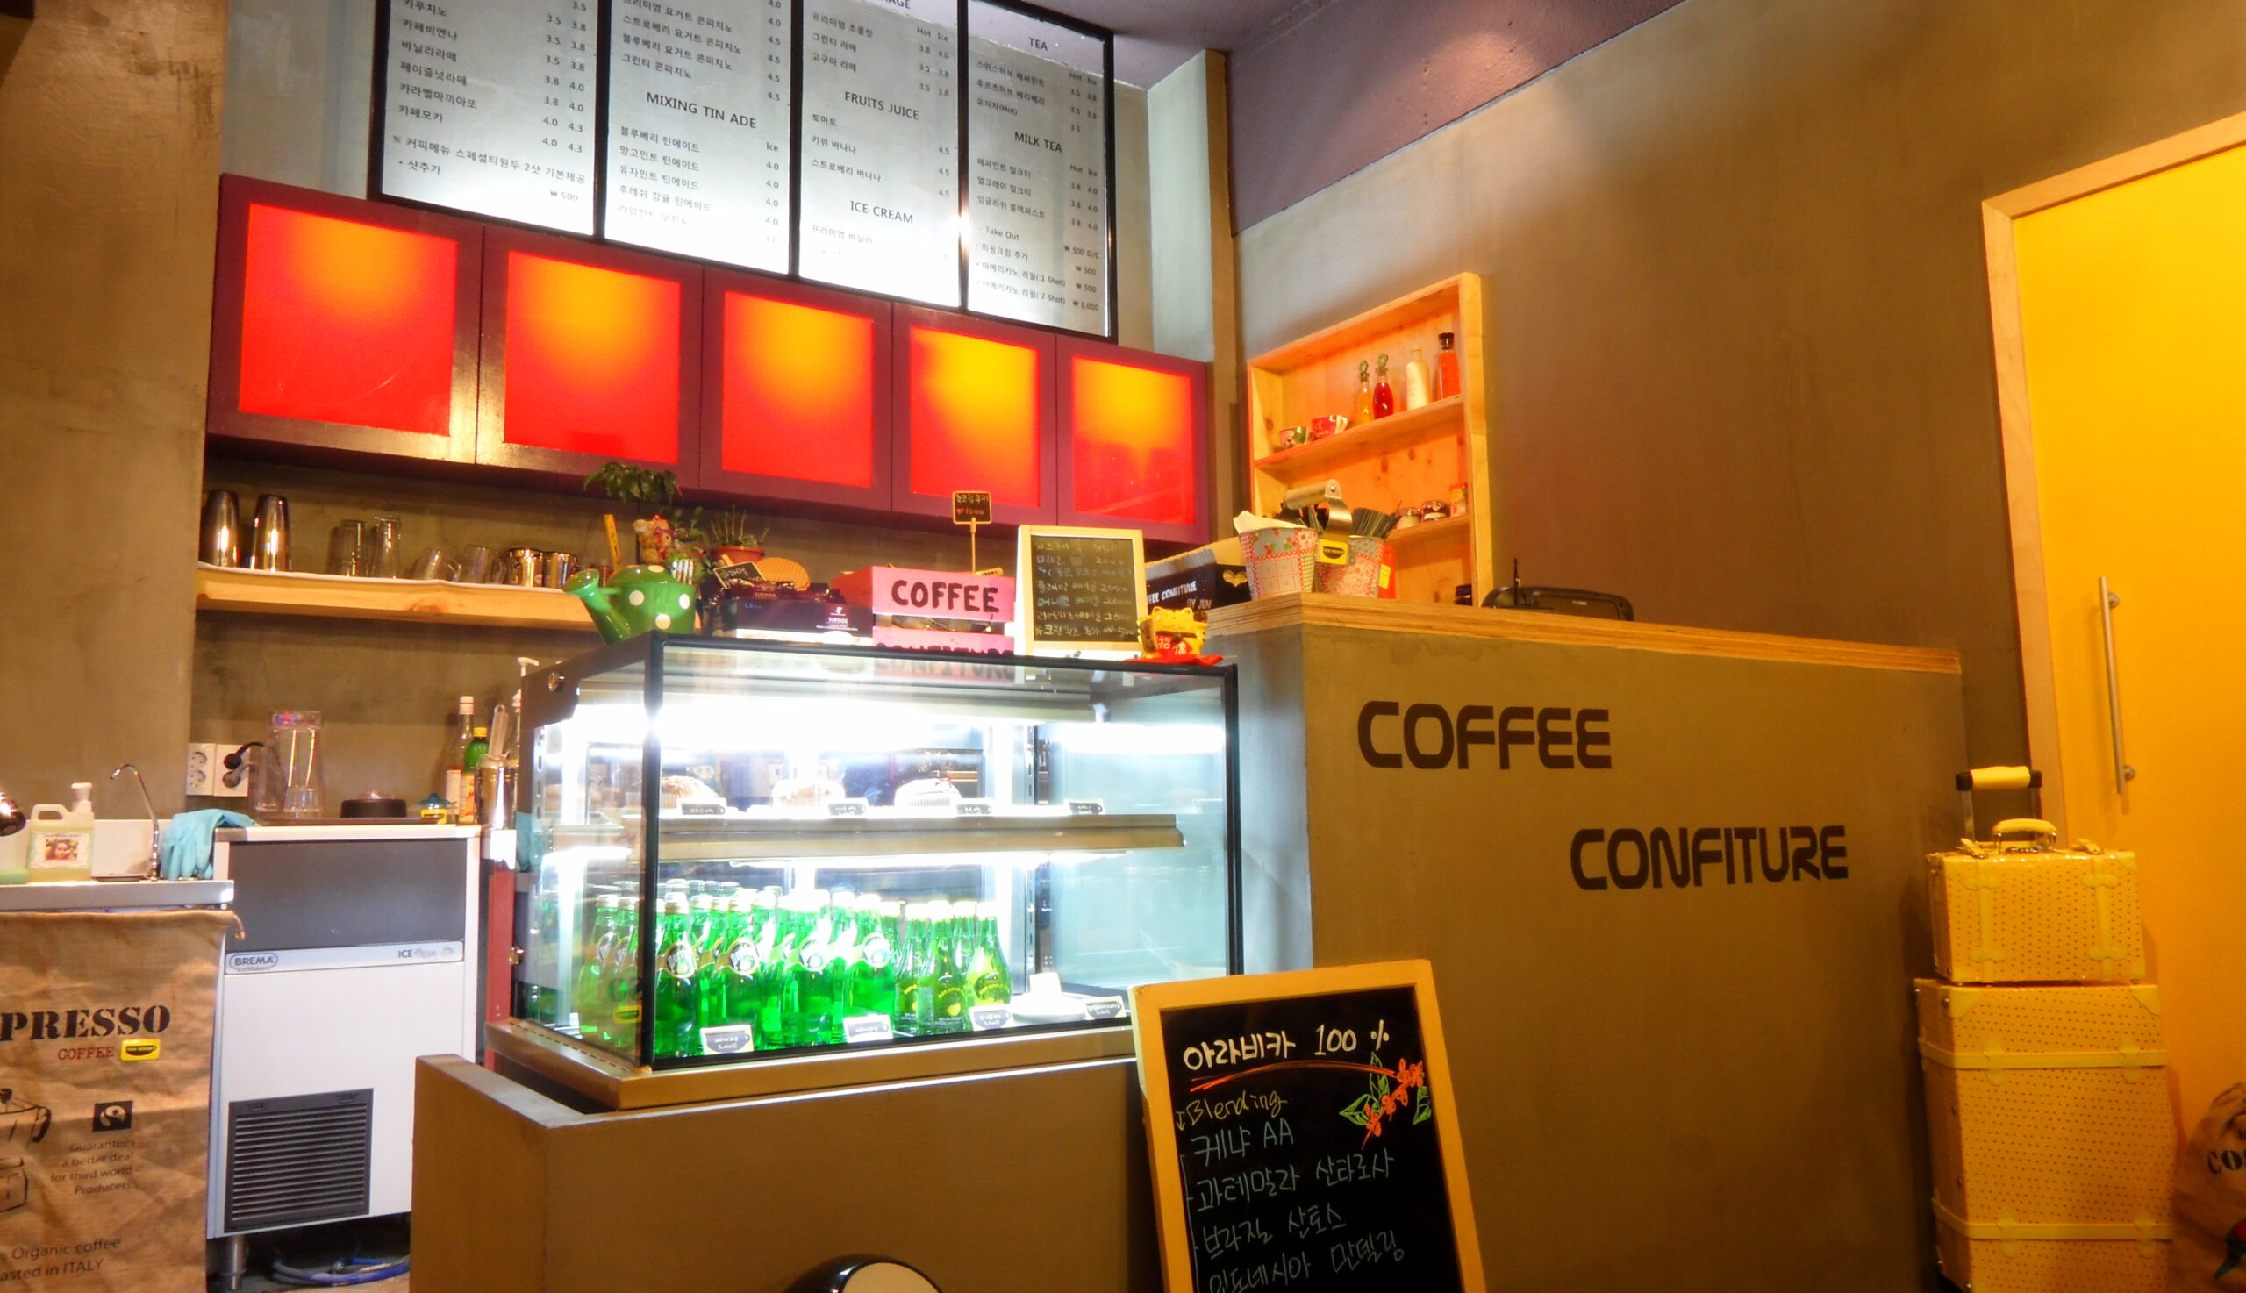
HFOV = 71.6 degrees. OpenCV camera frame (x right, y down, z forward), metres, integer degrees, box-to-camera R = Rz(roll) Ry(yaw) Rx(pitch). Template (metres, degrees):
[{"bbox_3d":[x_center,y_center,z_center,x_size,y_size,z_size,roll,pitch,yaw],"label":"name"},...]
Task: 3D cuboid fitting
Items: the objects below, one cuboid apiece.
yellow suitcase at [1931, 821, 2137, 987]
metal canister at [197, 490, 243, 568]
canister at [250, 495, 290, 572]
[{"bbox_3d":[1.650,0.463,2.832,0.309,0.289,0.118,-2,-6,11],"label":"yellow suitcase"},{"bbox_3d":[-2.080,-0.265,3.592,0.094,0.183,0.094,4,-8,-35],"label":"metal canister"},{"bbox_3d":[-1.995,-0.260,3.651,0.092,0.183,0.092,4,-8,-35],"label":"canister"}]

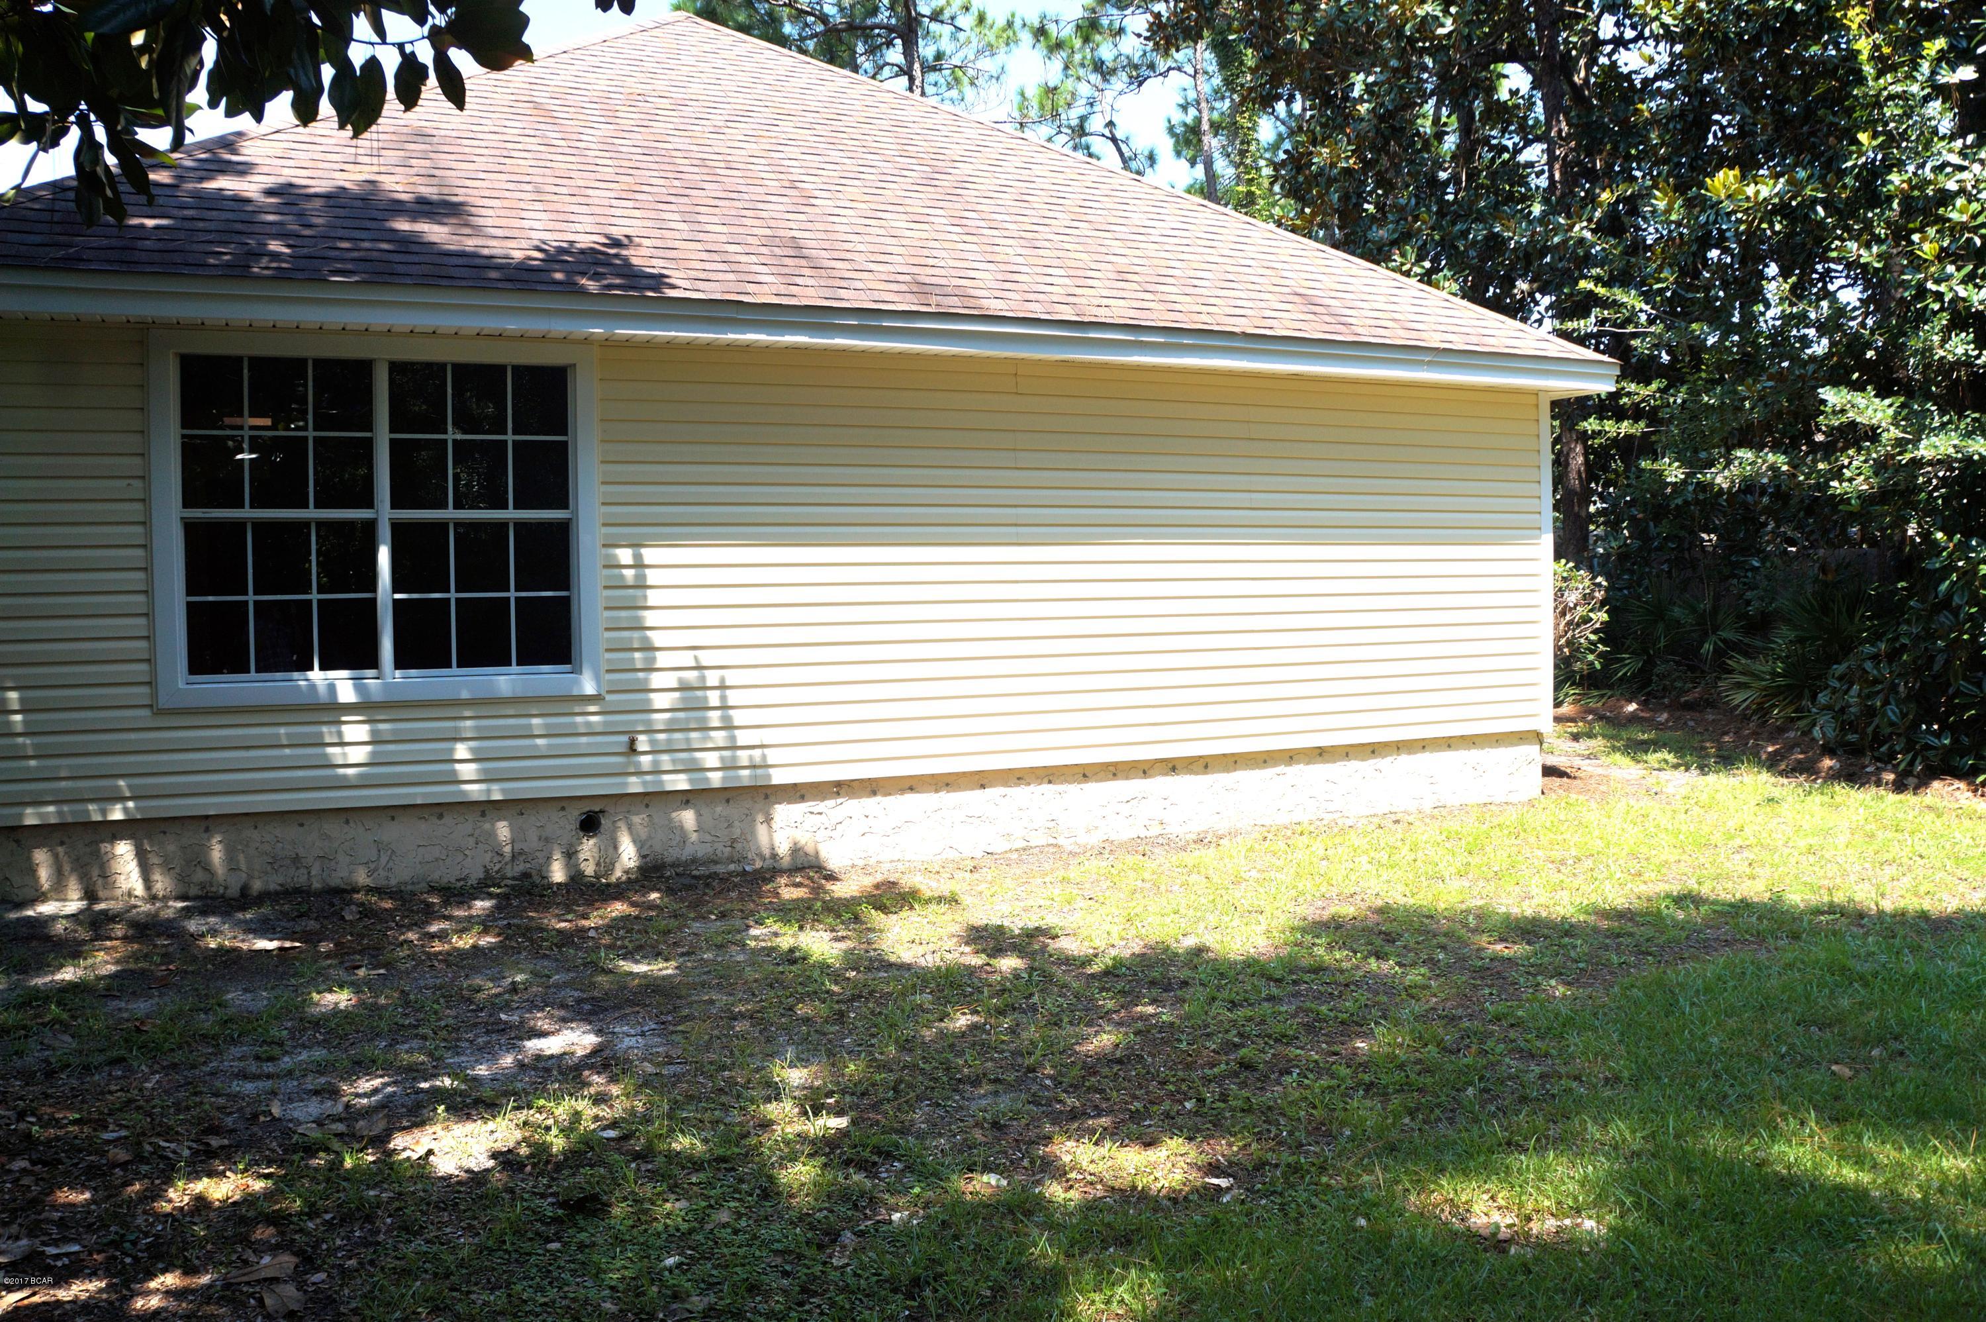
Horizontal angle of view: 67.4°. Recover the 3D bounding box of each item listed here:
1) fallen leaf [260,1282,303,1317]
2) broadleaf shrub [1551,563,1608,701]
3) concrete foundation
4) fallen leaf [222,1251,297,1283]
[{"bbox_3d":[-1.389,1.251,2.910,0.078,0.025,0.100,-2,14,-36],"label":"fallen leaf"},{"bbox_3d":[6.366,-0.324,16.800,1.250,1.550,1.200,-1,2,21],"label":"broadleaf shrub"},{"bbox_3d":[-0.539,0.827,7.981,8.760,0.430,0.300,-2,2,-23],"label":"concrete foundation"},{"bbox_3d":[-1.505,1.250,3.056,0.150,0.030,0.070,-2,14,-31],"label":"fallen leaf"}]

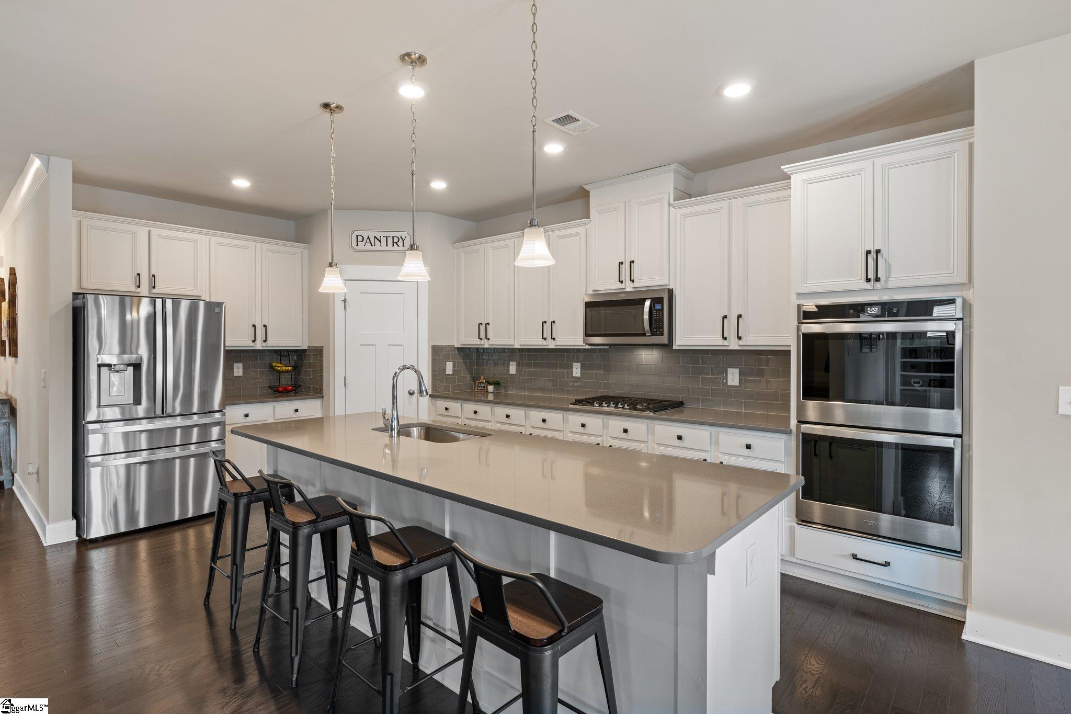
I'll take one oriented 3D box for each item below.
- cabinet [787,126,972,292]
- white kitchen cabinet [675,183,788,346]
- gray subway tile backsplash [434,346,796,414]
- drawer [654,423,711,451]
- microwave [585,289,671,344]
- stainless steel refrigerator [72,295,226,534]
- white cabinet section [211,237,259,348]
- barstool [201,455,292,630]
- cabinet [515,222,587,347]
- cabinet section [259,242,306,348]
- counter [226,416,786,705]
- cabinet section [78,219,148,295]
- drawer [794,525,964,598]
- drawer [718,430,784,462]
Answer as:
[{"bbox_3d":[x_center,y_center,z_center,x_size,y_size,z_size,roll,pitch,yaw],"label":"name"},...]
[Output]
[{"bbox_3d":[1.993,-0.741,3.107,0.870,0.745,0.664,1,2,42],"label":"cabinet"},{"bbox_3d":[1.446,-0.594,3.804,0.910,1.075,0.354,1,2,42],"label":"white kitchen cabinet"},{"bbox_3d":[0.405,0.159,4.581,3.360,0.479,0.626,1,2,42],"label":"gray subway tile backsplash"},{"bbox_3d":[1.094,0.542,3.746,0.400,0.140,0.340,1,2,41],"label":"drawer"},{"bbox_3d":[0.809,-0.296,4.262,0.758,0.413,0.400,1,2,41],"label":"microwave"},{"bbox_3d":[-3.218,0.430,4.448,0.830,1.774,0.907,1,2,42],"label":"stainless steel refrigerator"},{"bbox_3d":[-2.898,-0.586,5.058,0.330,1.020,0.435,1,1,41],"label":"white cabinet section"},{"bbox_3d":[-1.522,0.921,2.922,0.425,0.850,0.420,1,2,42],"label":"barstool"},{"bbox_3d":[0.231,-0.614,4.885,0.873,1.075,0.354,1,2,42],"label":"cabinet"},{"bbox_3d":[-2.610,-0.592,5.390,0.330,1.020,0.455,1,1,41],"label":"cabinet section"},{"bbox_3d":[-0.391,0.881,2.512,2.800,0.914,1.010,1,2,41],"label":"counter"},{"bbox_3d":[-3.486,-0.795,4.379,0.330,0.570,0.435,1,1,41],"label":"cabinet section"},{"bbox_3d":[1.962,1.095,3.055,0.776,0.191,0.420,1,2,42],"label":"drawer"},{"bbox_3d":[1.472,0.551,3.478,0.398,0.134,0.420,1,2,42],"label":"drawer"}]

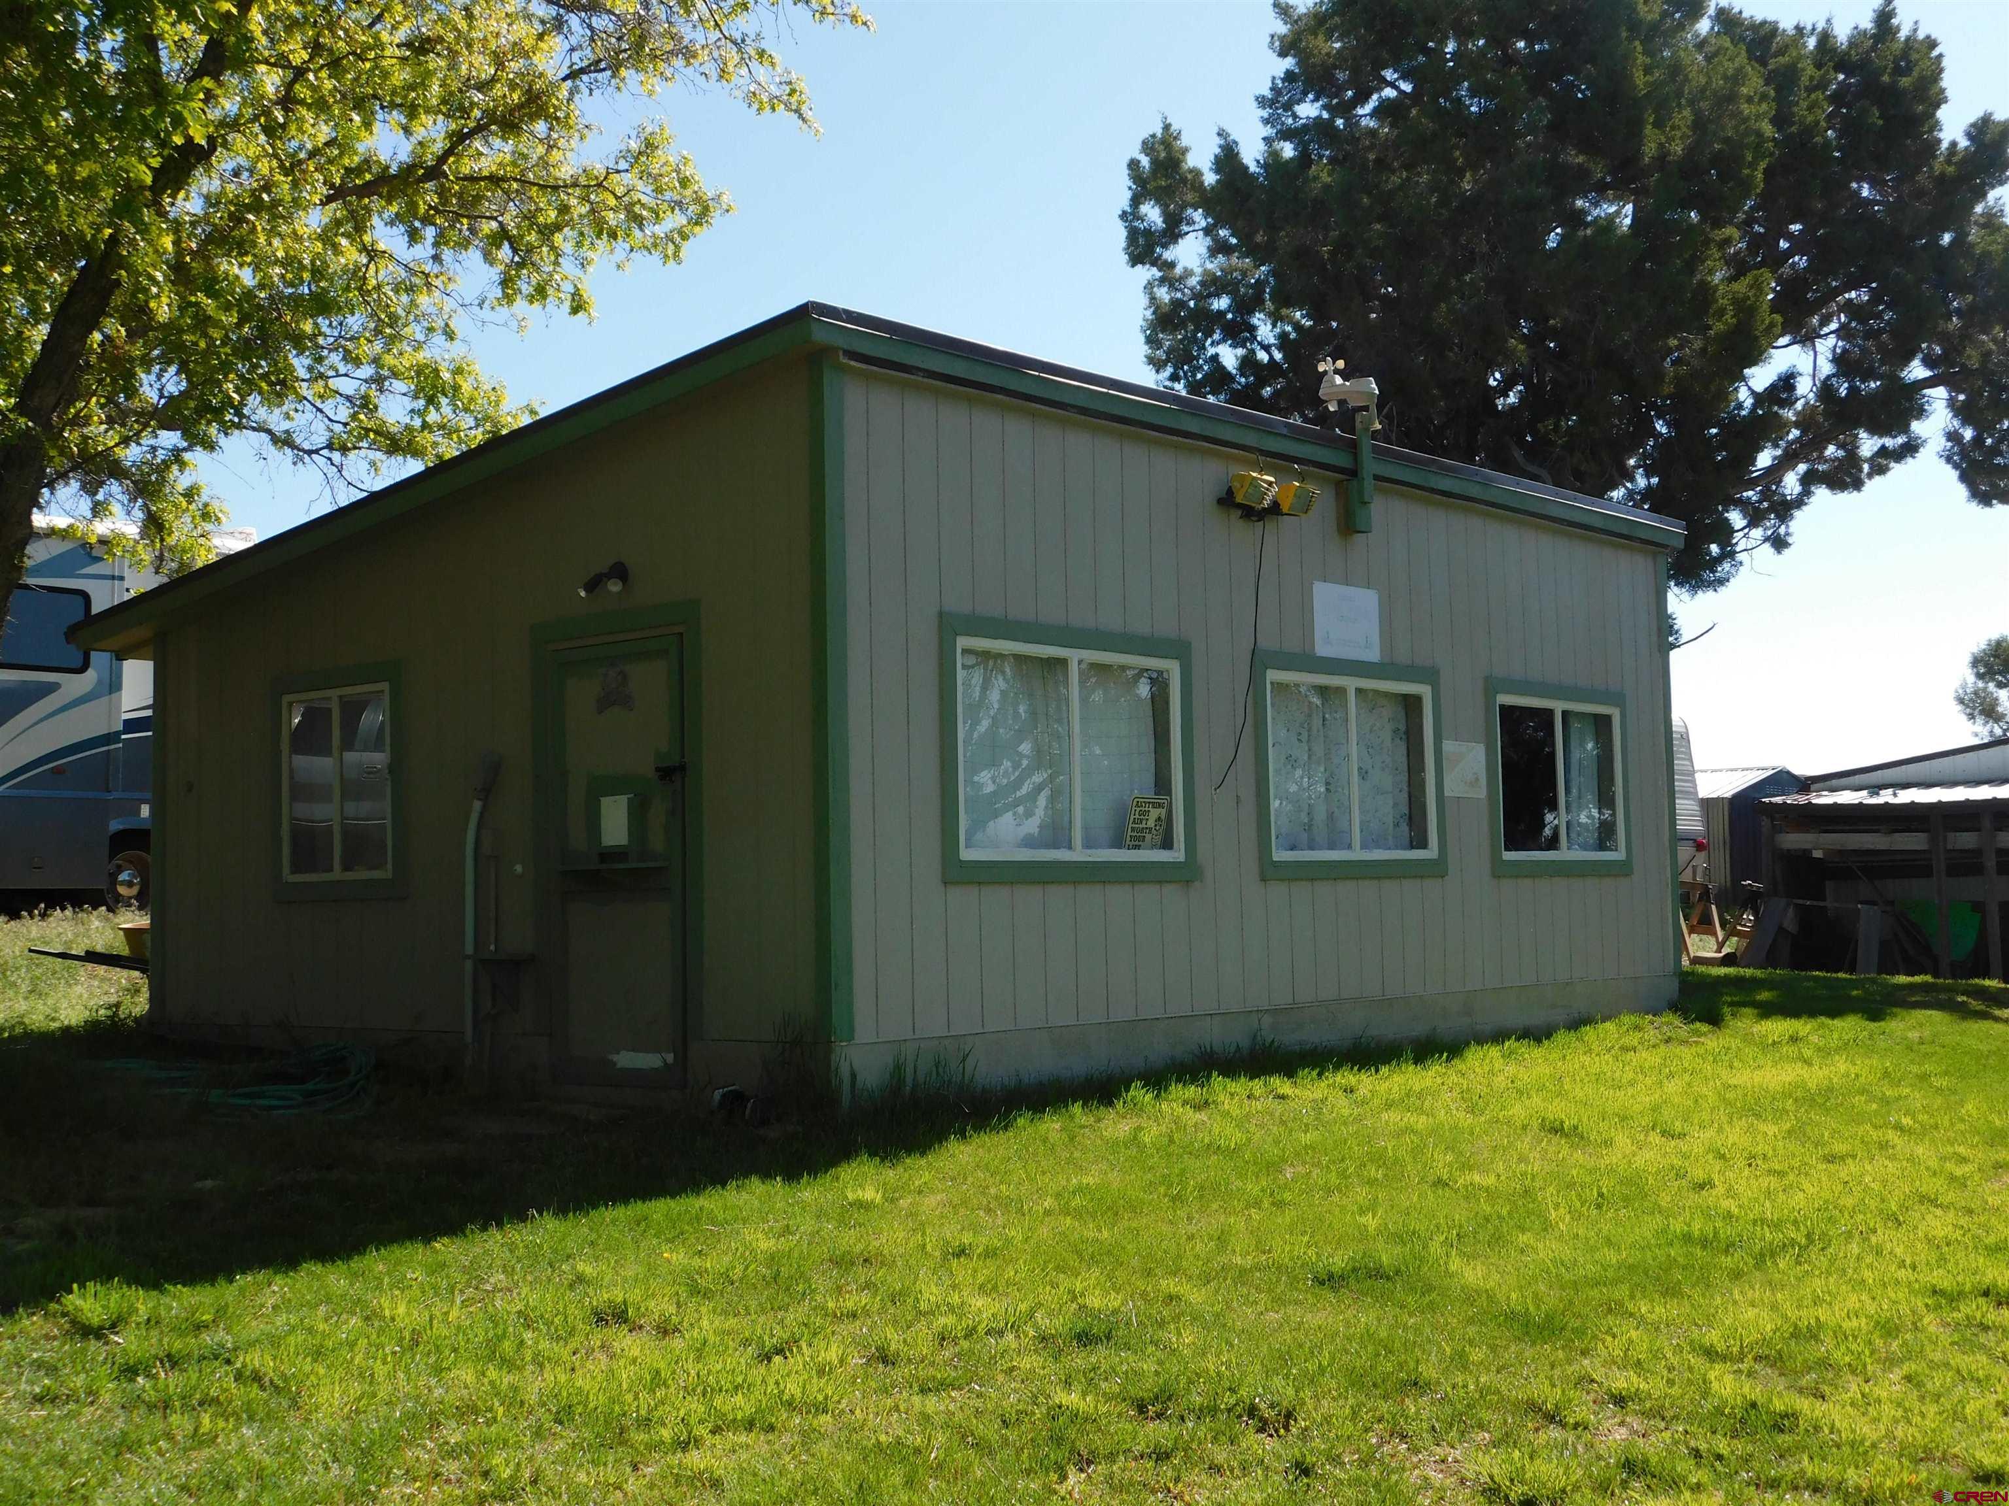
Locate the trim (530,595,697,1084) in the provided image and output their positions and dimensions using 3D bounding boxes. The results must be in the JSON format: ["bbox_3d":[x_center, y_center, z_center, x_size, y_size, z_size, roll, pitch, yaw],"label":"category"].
[{"bbox_3d":[-1.630,0.377,9.727,1.100,1.945,0.060,-4,-5,41],"label":"trim"}]

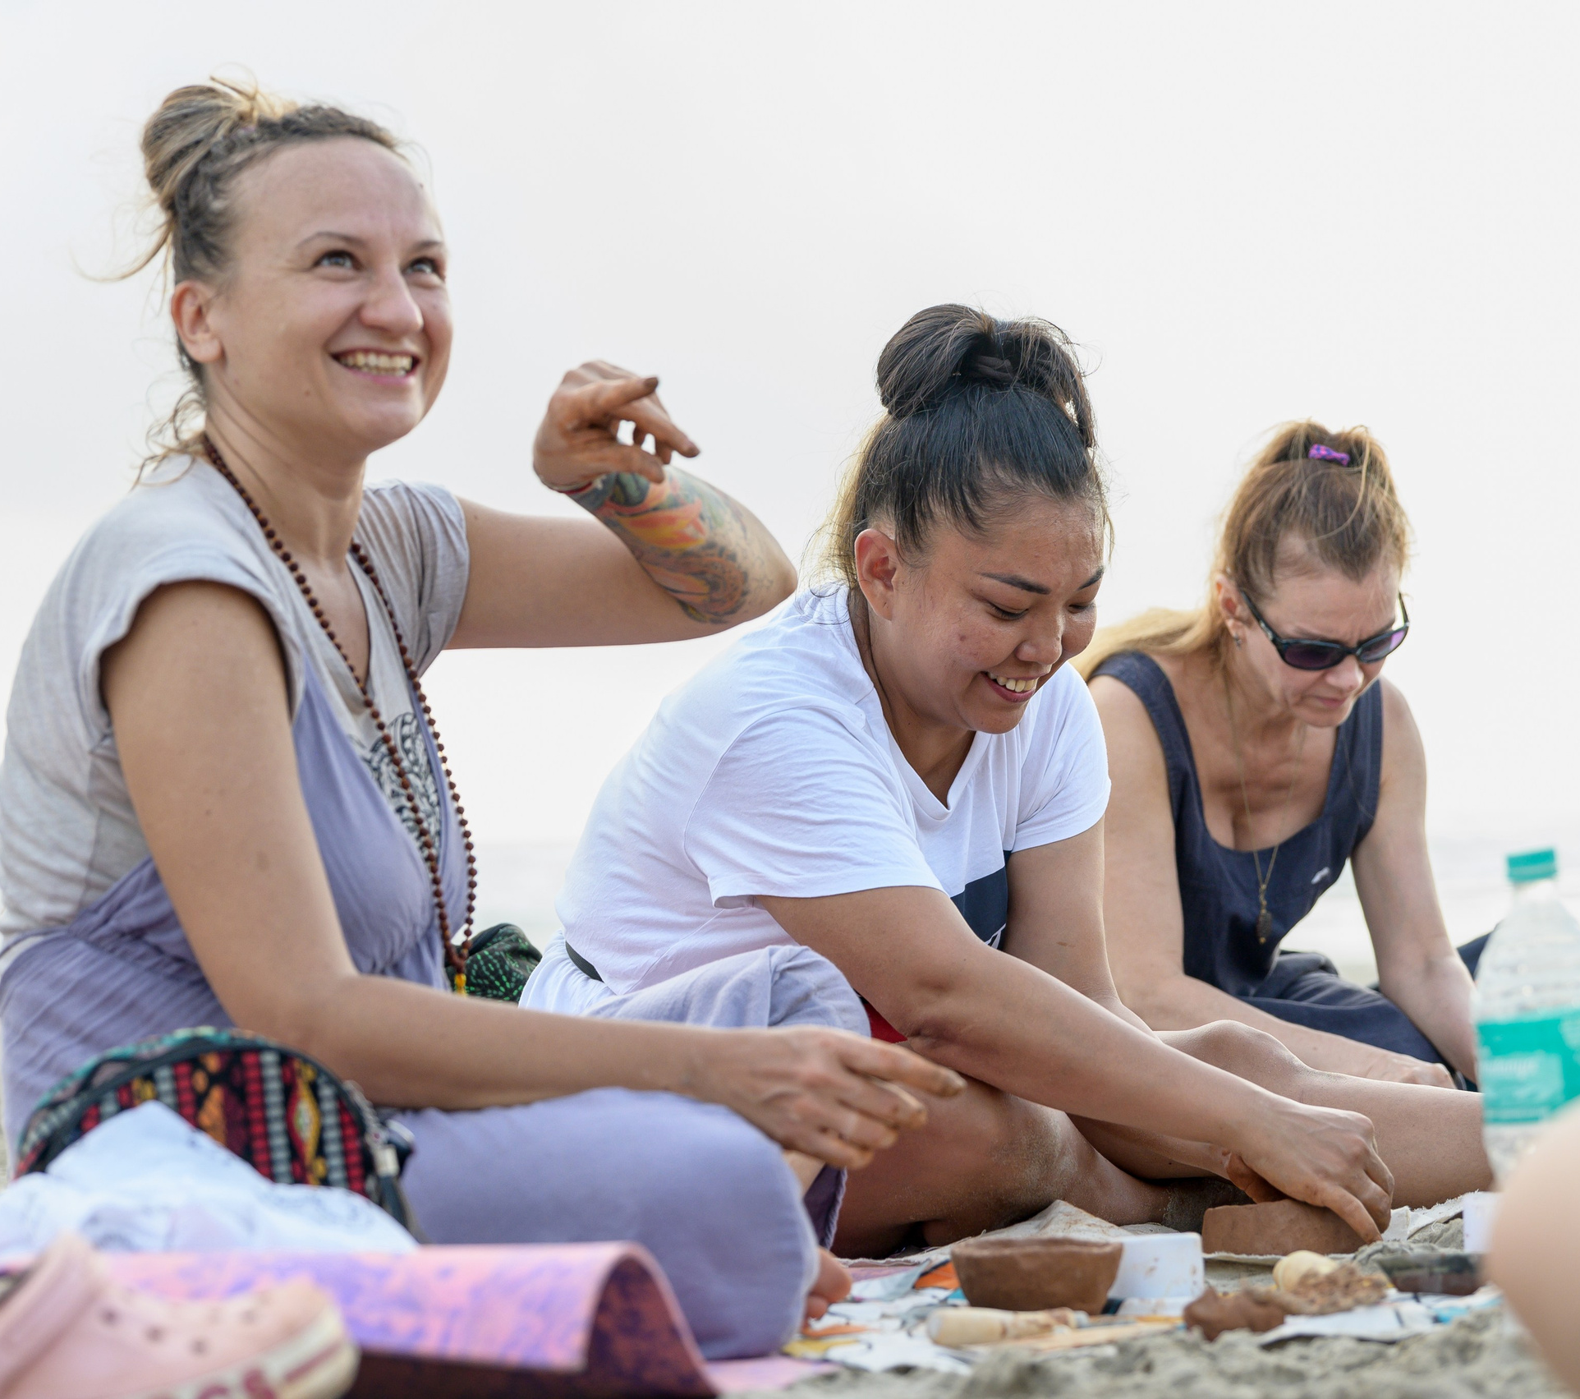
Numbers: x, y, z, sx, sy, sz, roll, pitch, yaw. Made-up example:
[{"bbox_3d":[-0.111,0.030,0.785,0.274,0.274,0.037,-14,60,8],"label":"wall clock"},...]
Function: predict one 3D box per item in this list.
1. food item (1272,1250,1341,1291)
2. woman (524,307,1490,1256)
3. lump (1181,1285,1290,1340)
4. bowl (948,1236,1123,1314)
[{"bbox_3d":[0.331,0.367,2.620,0.043,0.027,0.036,-1,-2,-11],"label":"food item"},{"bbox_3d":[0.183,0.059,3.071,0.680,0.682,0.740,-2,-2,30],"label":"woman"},{"bbox_3d":[0.265,0.365,2.430,0.061,0.031,0.045,-1,-2,-17],"label":"lump"},{"bbox_3d":[0.156,0.366,2.600,0.110,0.044,0.105,-1,-2,0],"label":"bowl"}]

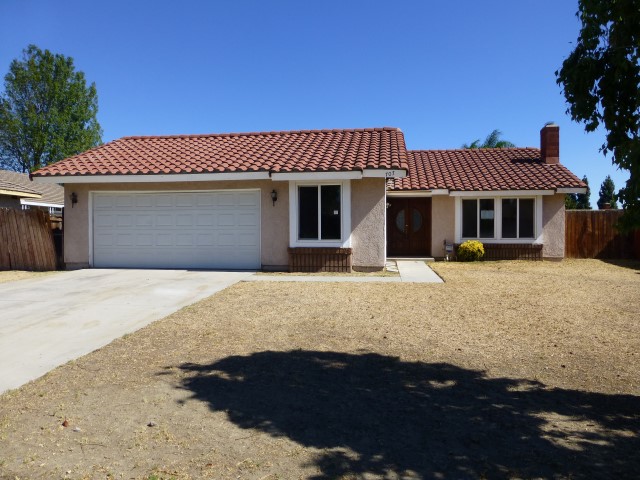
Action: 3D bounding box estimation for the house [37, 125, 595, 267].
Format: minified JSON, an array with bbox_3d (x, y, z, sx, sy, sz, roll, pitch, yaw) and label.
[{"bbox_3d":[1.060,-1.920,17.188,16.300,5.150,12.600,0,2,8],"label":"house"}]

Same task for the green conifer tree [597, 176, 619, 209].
[{"bbox_3d":[35.697,-4.209,55.101,2.900,7.700,2.900,0,2,0],"label":"green conifer tree"}]

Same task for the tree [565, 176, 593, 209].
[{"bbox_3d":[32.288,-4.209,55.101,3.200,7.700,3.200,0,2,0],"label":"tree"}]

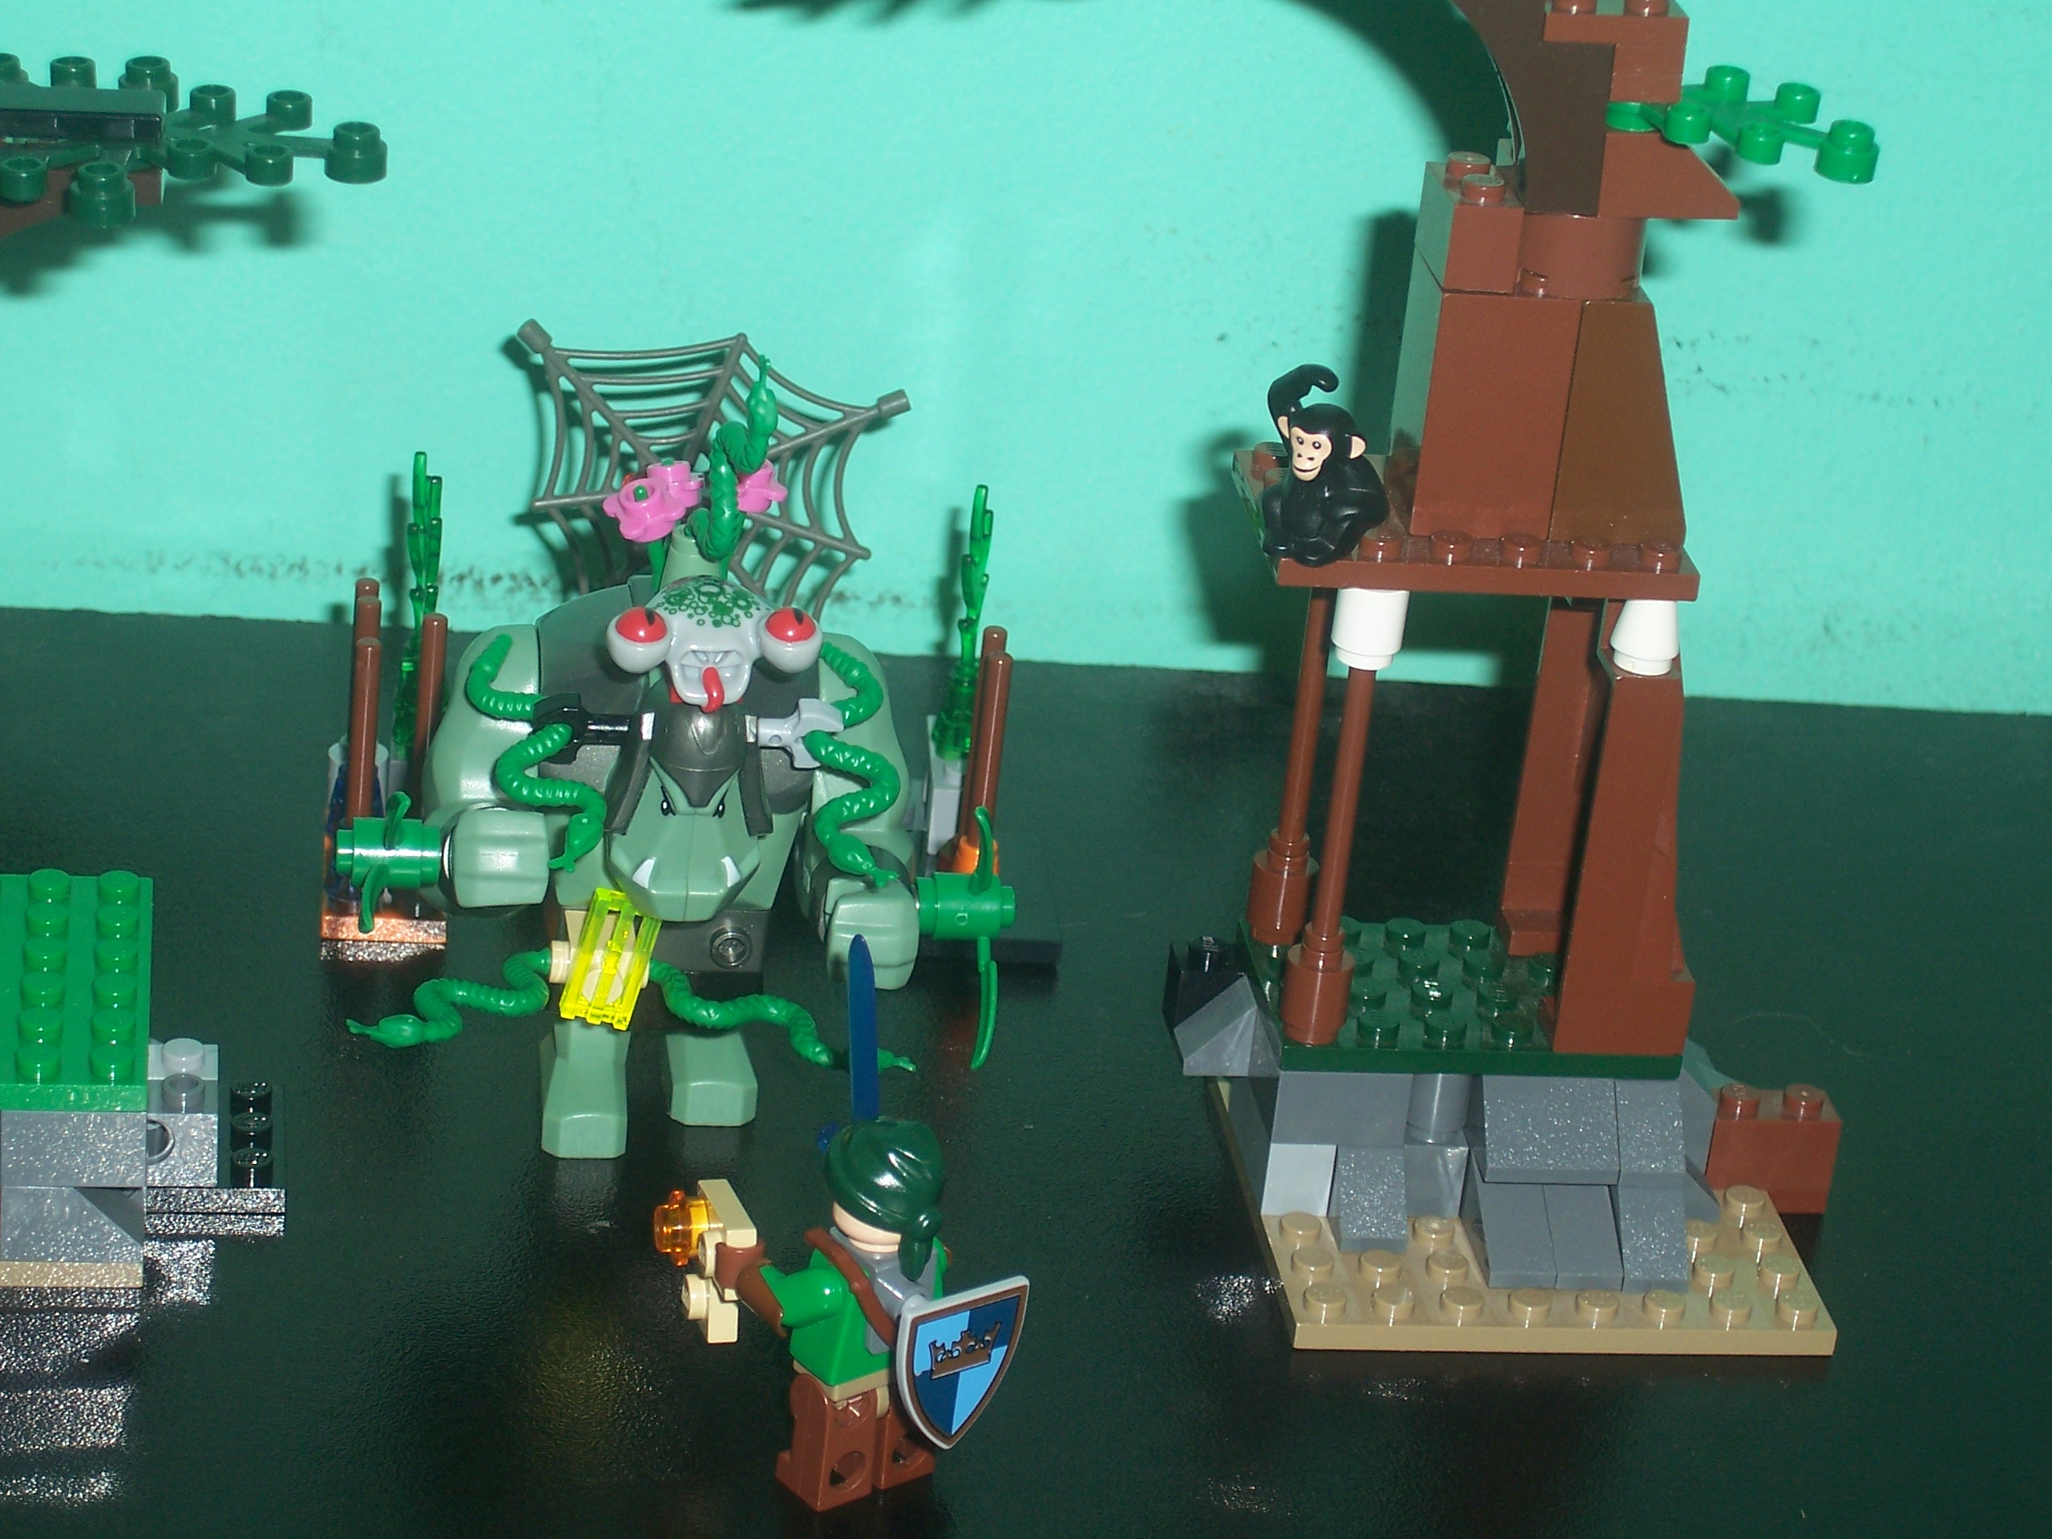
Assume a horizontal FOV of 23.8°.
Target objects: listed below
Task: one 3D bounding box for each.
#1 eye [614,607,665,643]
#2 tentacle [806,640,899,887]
[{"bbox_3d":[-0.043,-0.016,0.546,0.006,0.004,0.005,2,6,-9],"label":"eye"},{"bbox_3d":[-0.020,-0.001,0.547,0.011,0.005,0.041,-13,42,0],"label":"tentacle"}]

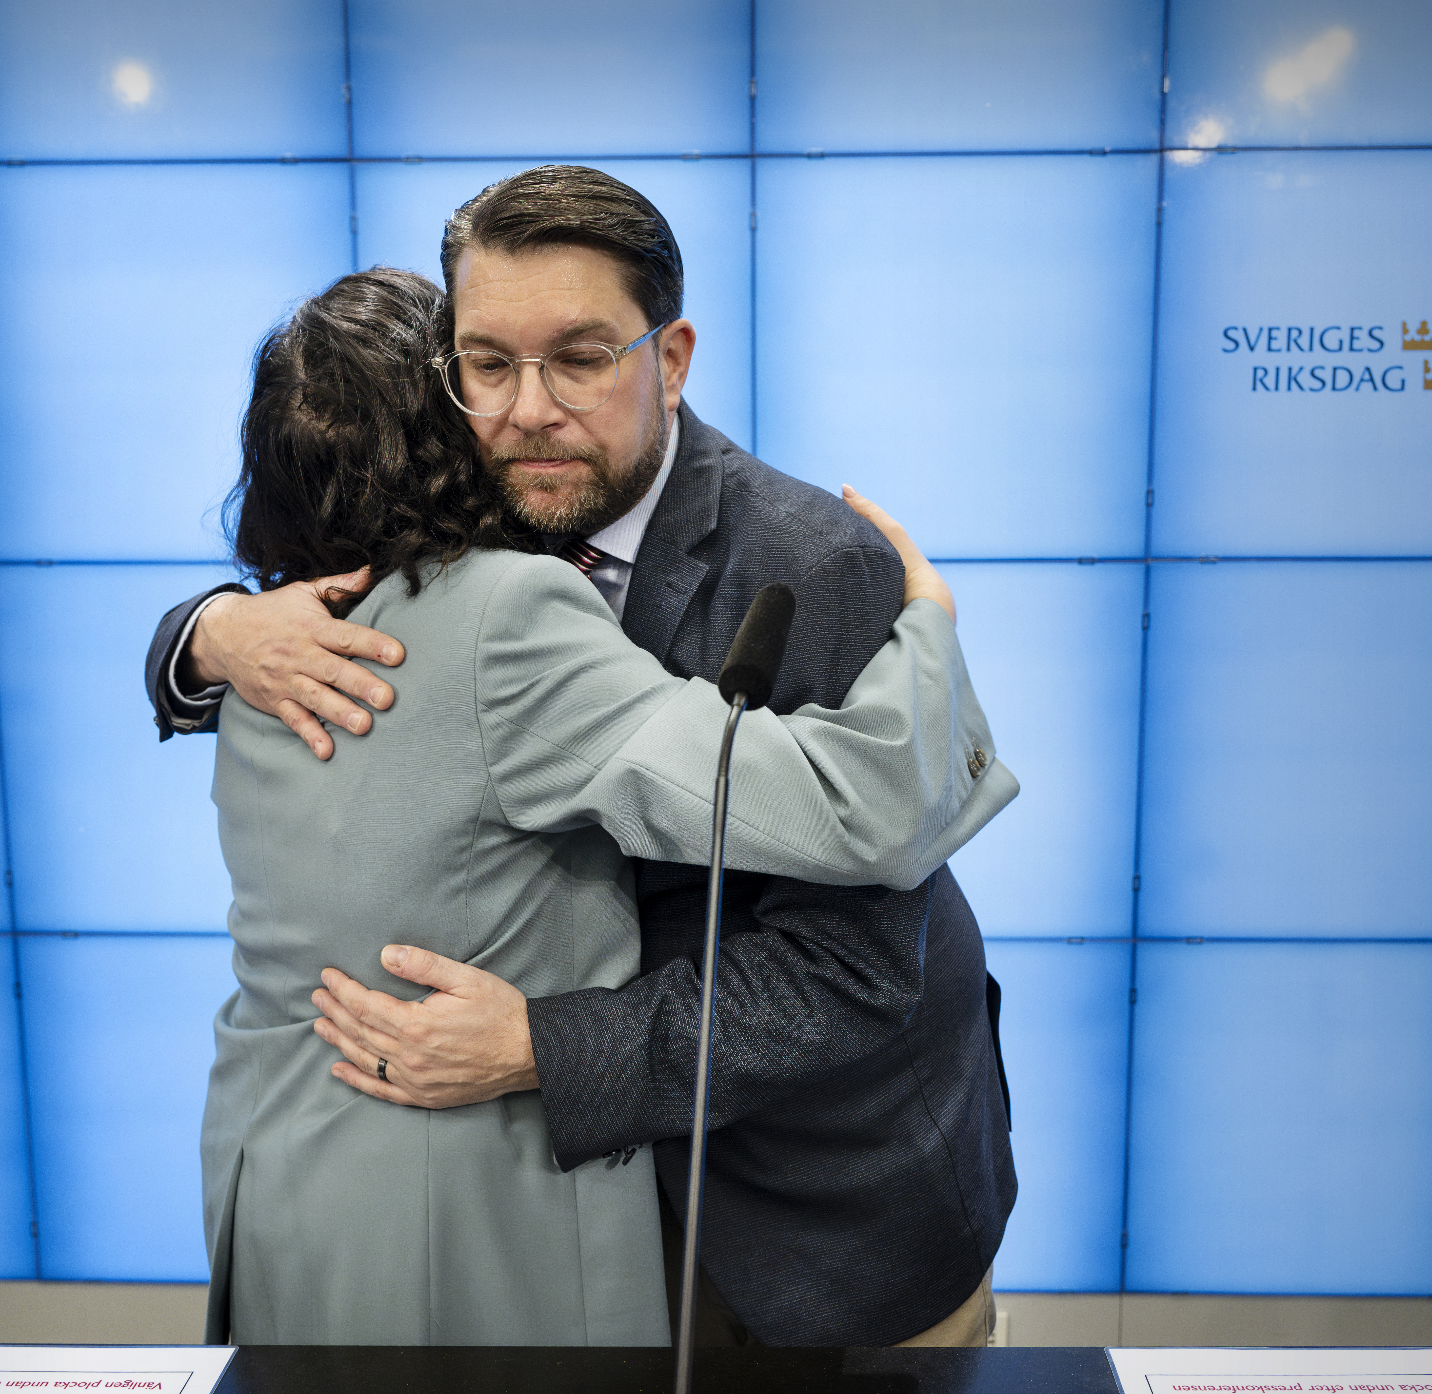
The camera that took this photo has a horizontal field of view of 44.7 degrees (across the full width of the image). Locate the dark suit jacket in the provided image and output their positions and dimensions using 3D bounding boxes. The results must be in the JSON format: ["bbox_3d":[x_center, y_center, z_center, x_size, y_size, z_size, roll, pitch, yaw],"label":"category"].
[{"bbox_3d":[-0.059,0.145,1.372,0.530,0.740,0.560,9,13,44],"label":"dark suit jacket"}]

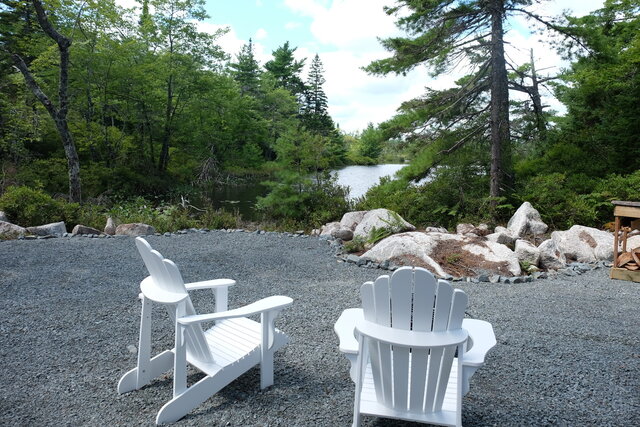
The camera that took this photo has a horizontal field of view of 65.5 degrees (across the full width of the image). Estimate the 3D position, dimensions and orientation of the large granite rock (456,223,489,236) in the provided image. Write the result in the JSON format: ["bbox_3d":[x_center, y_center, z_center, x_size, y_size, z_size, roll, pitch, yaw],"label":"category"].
[{"bbox_3d":[2.366,0.241,7.750,0.480,0.240,0.380,1,6,0],"label":"large granite rock"}]

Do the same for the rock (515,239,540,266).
[{"bbox_3d":[2.765,0.514,6.650,0.320,0.350,0.320,1,6,0],"label":"rock"}]

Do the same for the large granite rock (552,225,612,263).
[{"bbox_3d":[3.805,0.425,7.300,0.840,0.500,0.650,1,6,0],"label":"large granite rock"}]

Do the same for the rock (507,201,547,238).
[{"bbox_3d":[3.318,0.064,8.000,0.640,0.580,0.500,1,6,0],"label":"rock"}]

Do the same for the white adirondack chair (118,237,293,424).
[{"bbox_3d":[-0.692,0.587,3.068,0.918,0.974,0.804,-5,8,-42],"label":"white adirondack chair"}]

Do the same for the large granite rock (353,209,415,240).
[{"bbox_3d":[1.138,0.219,8.850,1.080,0.600,0.780,0,7,0],"label":"large granite rock"}]

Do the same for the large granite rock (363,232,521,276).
[{"bbox_3d":[1.595,0.491,6.700,2.000,0.460,1.200,2,6,14],"label":"large granite rock"}]

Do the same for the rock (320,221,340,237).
[{"bbox_3d":[0.202,0.285,9.150,0.390,0.320,0.360,0,7,0],"label":"rock"}]

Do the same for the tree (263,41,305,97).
[{"bbox_3d":[-3.499,-10.547,49.080,4.600,12.574,4.600,0,7,0],"label":"tree"}]

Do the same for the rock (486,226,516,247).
[{"bbox_3d":[2.661,0.342,7.300,0.420,0.300,0.380,0,7,0],"label":"rock"}]

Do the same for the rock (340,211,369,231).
[{"bbox_3d":[0.597,0.117,9.000,0.560,0.380,0.500,1,6,0],"label":"rock"}]

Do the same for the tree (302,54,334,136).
[{"bbox_3d":[-0.257,-10.325,51.123,3.700,11.635,3.700,0,7,0],"label":"tree"}]

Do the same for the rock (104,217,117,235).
[{"bbox_3d":[-3.829,0.228,9.100,0.210,0.350,0.240,0,7,0],"label":"rock"}]

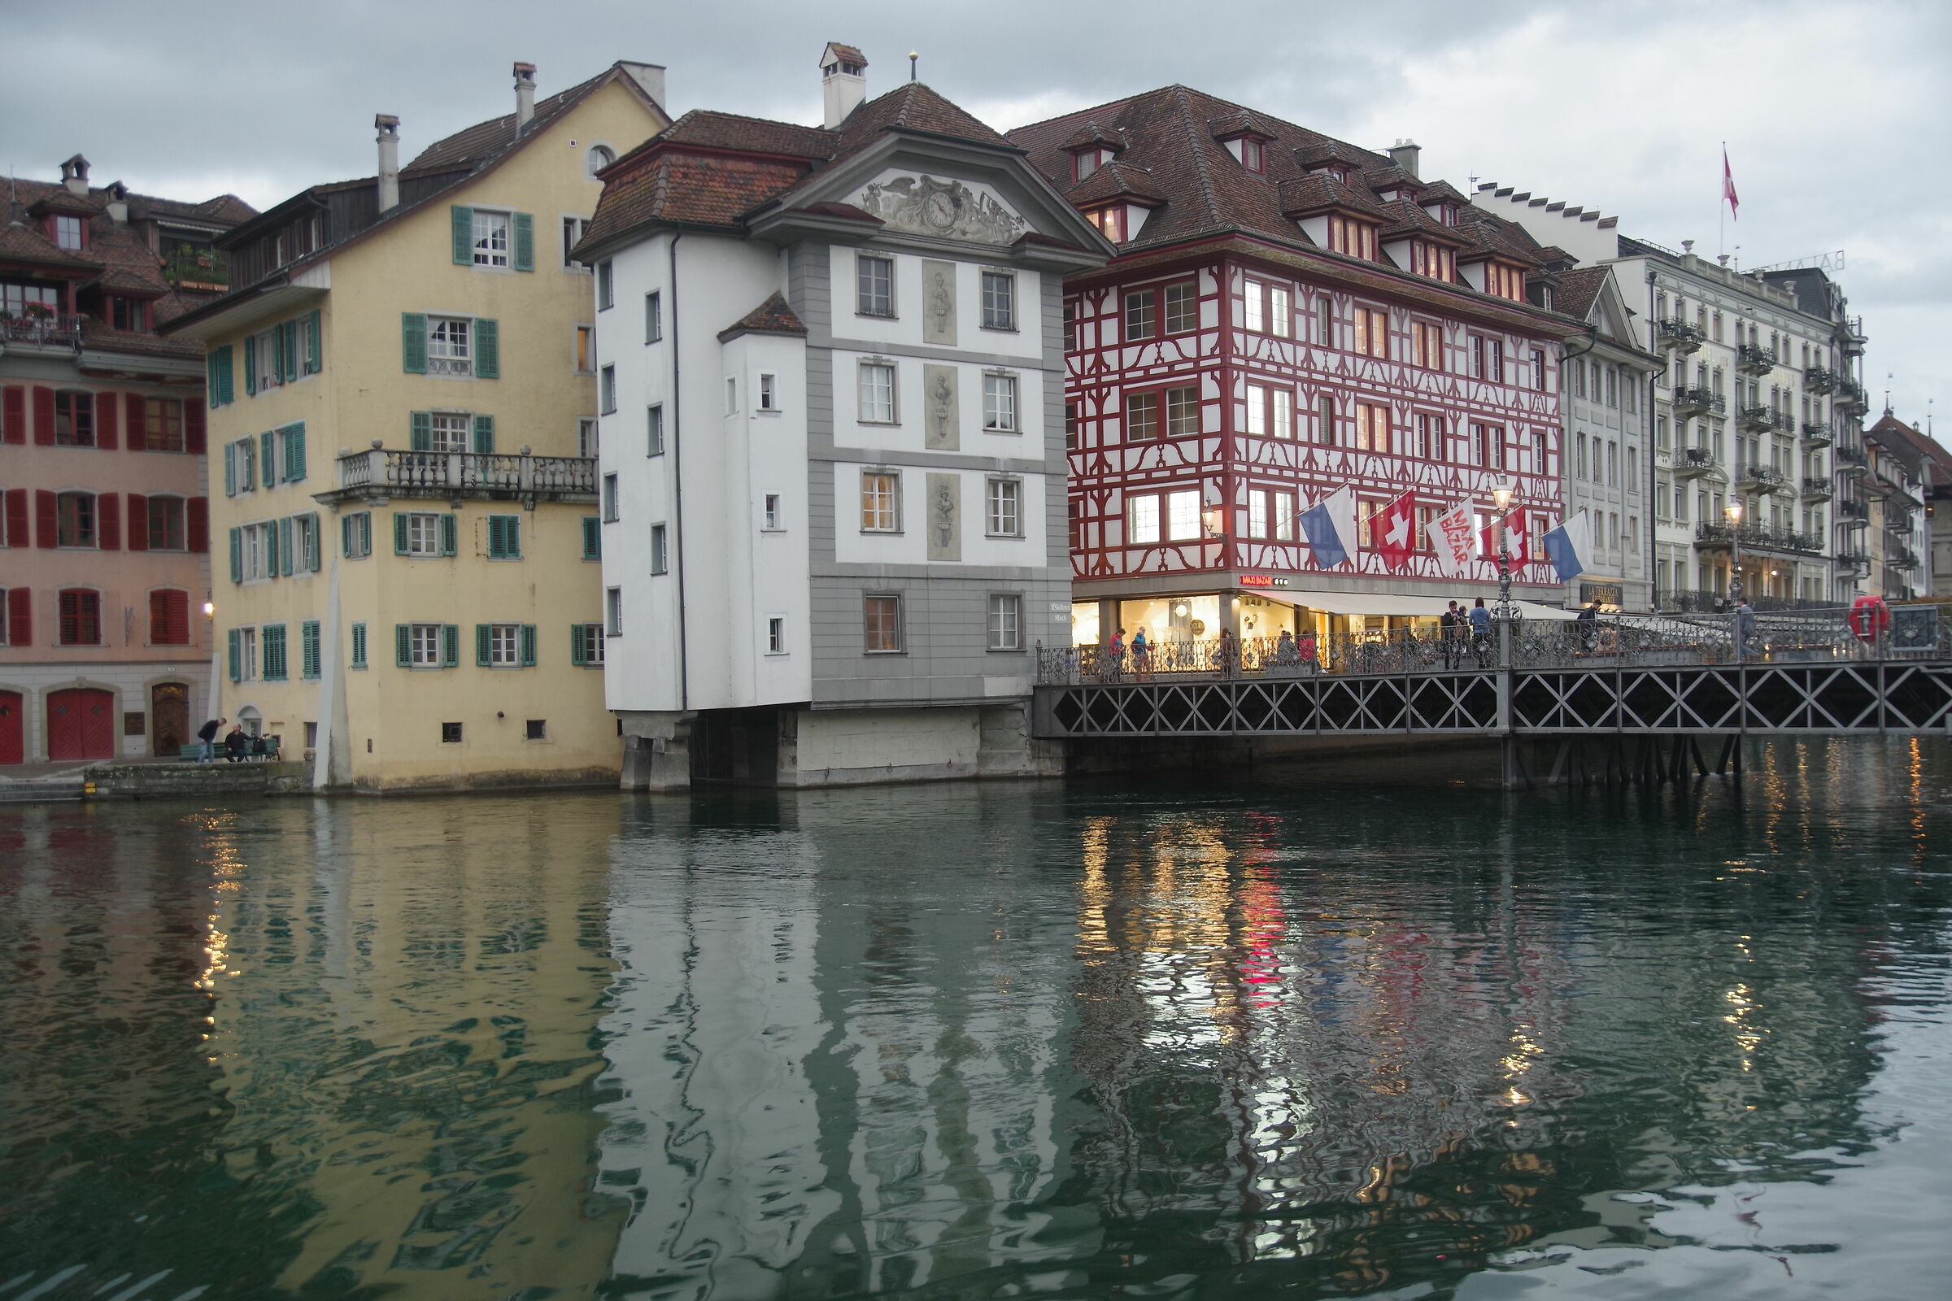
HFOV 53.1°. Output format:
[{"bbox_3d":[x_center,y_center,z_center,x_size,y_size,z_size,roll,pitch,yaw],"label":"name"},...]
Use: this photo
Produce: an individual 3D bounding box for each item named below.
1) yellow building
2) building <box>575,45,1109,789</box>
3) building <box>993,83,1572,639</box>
[{"bbox_3d":[-13.707,-6.561,59.463,18.500,20.860,12.300,-1,-1,-32],"label":"yellow building"},{"bbox_3d":[-3.954,-6.794,56.041,13.400,20.860,8.700,-1,-1,-37],"label":"building"},{"bbox_3d":[11.313,-11.239,82.802,18.500,24.500,28.000,-2,-1,42],"label":"building"}]

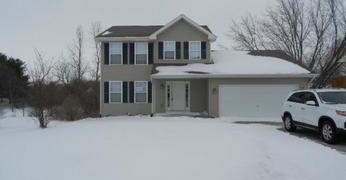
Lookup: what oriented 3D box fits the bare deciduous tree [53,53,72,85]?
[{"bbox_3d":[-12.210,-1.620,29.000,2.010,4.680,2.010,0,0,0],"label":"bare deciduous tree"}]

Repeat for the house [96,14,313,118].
[{"bbox_3d":[1.870,-1.750,20.900,13.800,7.000,9.400,0,0,0],"label":"house"}]

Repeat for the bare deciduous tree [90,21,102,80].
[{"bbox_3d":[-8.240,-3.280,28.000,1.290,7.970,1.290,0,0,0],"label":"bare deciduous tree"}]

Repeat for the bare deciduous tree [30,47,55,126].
[{"bbox_3d":[-6.570,-0.070,13.000,1.300,4.000,1.300,0,0,0],"label":"bare deciduous tree"}]

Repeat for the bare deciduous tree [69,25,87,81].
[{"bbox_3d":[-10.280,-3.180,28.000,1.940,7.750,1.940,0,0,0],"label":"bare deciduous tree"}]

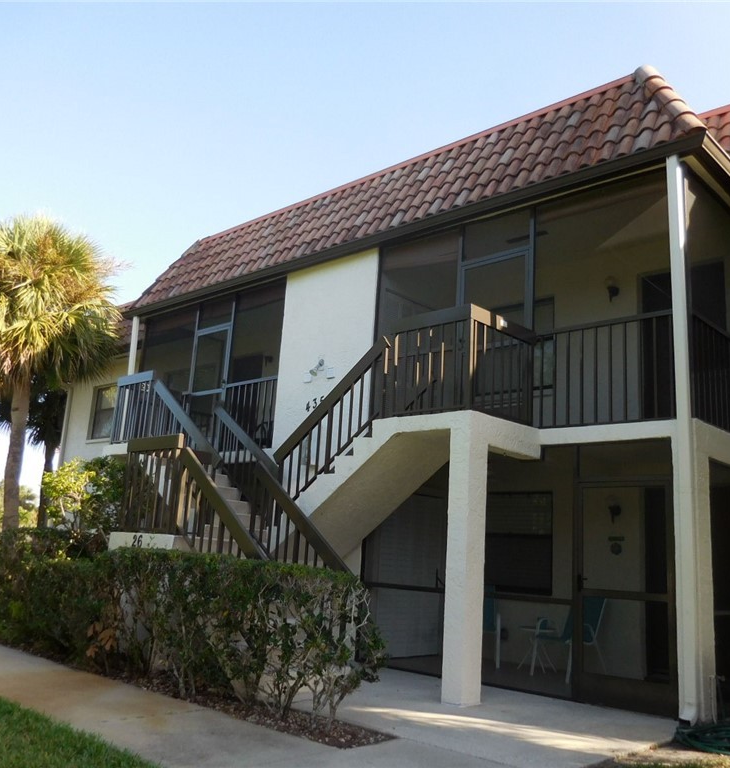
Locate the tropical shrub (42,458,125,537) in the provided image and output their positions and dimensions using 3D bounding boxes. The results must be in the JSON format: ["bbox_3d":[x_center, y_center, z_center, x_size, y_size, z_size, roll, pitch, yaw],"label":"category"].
[{"bbox_3d":[-4.739,2.423,12.053,1.500,2.489,1.500,8,-12,-20],"label":"tropical shrub"}]

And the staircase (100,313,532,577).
[{"bbox_3d":[-1.536,1.312,9.023,6.731,3.678,2.556,-7,-15,42],"label":"staircase"}]

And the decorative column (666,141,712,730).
[{"bbox_3d":[3.021,0.352,6.943,0.227,5.325,0.341,-7,-15,42],"label":"decorative column"}]

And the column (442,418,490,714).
[{"bbox_3d":[0.937,1.623,6.852,0.220,2.499,0.298,-7,-15,42],"label":"column"}]

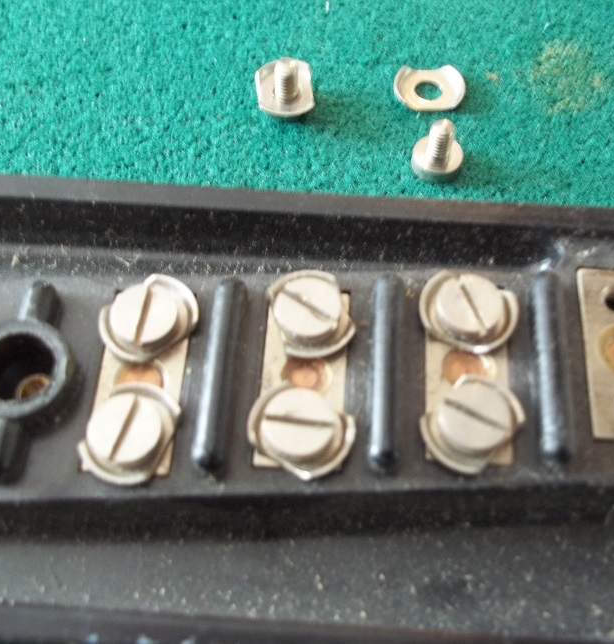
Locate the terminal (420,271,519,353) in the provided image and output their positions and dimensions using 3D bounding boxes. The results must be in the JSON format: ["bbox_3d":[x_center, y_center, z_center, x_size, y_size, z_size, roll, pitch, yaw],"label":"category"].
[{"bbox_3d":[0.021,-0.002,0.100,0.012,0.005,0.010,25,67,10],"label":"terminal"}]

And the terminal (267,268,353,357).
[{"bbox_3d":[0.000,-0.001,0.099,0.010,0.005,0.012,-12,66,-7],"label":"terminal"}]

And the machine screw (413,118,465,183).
[{"bbox_3d":[0.021,-0.028,0.125,0.008,0.011,0.008,2,60,3],"label":"machine screw"}]

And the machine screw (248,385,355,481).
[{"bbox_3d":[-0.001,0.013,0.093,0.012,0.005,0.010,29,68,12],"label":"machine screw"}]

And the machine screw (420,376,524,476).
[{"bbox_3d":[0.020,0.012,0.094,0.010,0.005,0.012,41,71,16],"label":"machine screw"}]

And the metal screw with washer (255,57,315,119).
[{"bbox_3d":[-0.003,-0.039,0.131,0.010,0.011,0.012,-5,60,-4],"label":"metal screw with washer"}]

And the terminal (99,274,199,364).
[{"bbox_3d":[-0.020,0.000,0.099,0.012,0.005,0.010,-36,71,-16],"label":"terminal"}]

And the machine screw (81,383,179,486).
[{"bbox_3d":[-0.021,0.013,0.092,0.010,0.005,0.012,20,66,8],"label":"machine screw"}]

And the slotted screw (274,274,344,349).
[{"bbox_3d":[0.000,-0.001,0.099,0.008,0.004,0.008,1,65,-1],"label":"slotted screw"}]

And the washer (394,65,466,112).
[{"bbox_3d":[0.021,-0.040,0.135,0.012,0.002,0.009,4,60,0],"label":"washer"}]

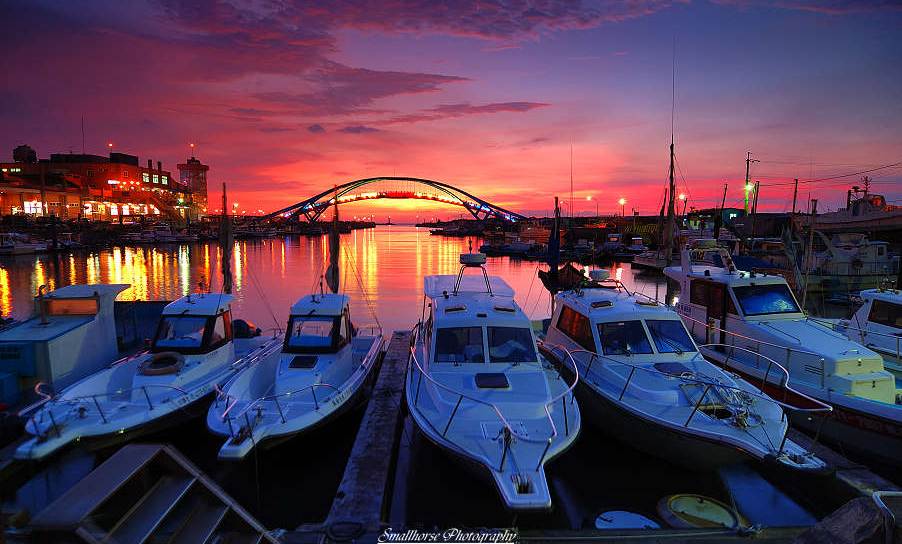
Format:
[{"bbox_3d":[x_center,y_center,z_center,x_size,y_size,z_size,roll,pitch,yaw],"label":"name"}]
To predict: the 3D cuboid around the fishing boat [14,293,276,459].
[{"bbox_3d":[-6.050,2.013,9.765,2.550,2.450,7.900,-1,6,-5],"label":"fishing boat"}]

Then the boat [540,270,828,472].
[{"bbox_3d":[4.000,1.747,9.184,2.850,3.100,8.000,0,6,-2],"label":"boat"}]

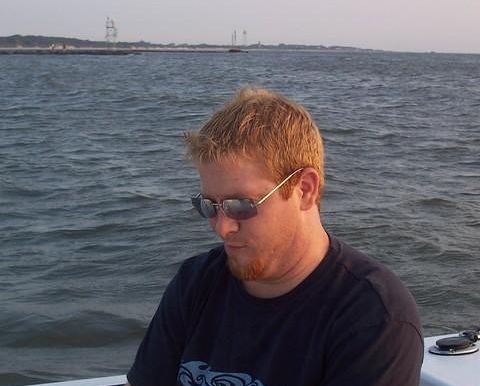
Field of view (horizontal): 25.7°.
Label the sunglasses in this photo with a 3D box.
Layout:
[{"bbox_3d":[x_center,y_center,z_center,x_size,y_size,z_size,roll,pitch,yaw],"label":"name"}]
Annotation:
[{"bbox_3d":[0.014,-0.001,1.585,0.137,0.042,0.138,2,25,42],"label":"sunglasses"}]

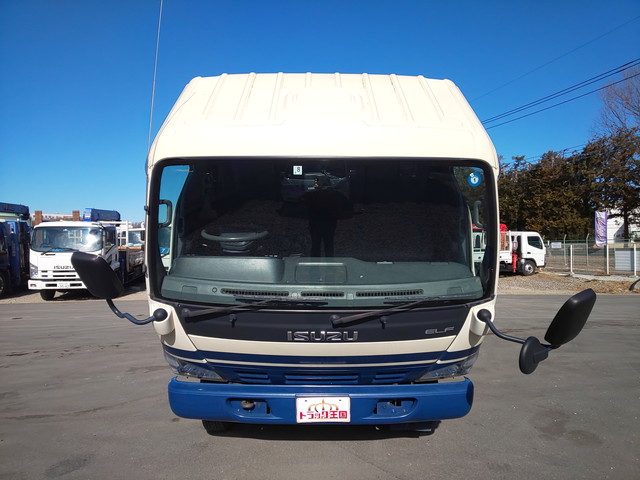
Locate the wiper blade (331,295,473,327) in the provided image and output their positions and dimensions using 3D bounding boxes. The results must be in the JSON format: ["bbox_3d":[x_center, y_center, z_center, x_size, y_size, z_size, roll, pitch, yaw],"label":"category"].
[{"bbox_3d":[0.430,0.362,1.900,0.760,0.125,0.100,-6,5,-6],"label":"wiper blade"}]

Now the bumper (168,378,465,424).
[{"bbox_3d":[0.012,1.025,2.420,1.990,0.250,0.320,0,0,0],"label":"bumper"}]

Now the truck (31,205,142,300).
[{"bbox_3d":[-7.800,0.480,13.300,2.100,2.750,6.000,0,0,-12],"label":"truck"}]

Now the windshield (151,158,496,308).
[{"bbox_3d":[0.018,-0.030,1.940,1.860,0.790,0.210,0,6,0],"label":"windshield"}]

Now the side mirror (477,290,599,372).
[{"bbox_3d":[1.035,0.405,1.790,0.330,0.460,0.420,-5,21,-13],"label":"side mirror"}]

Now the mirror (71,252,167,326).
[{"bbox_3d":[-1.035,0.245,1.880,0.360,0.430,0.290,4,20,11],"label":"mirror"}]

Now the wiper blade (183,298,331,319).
[{"bbox_3d":[-0.345,0.352,1.900,0.780,0.110,0.100,-2,5,7],"label":"wiper blade"}]

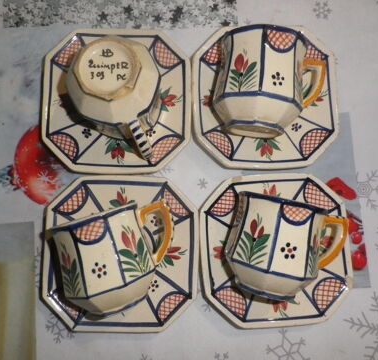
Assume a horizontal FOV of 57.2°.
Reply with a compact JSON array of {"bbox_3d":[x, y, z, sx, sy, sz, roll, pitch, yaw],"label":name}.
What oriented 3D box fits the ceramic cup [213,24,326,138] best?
[{"bbox_3d":[0.073,-0.080,0.308,0.097,0.073,0.076,6,90,-13],"label":"ceramic cup"}]

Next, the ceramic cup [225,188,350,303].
[{"bbox_3d":[0.083,0.058,0.295,0.097,0.073,0.076,12,88,-6],"label":"ceramic cup"}]

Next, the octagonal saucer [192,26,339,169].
[{"bbox_3d":[0.075,-0.082,0.345,0.140,0.019,0.140,-2,85,-3],"label":"octagonal saucer"}]

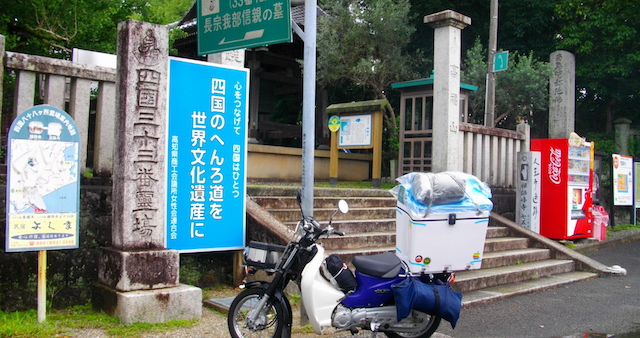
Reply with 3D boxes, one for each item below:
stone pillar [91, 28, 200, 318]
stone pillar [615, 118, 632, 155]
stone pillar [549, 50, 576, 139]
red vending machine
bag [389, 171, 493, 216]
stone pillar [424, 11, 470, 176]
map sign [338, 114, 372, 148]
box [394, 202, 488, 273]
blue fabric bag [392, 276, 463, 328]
[{"bbox_3d":[-1.603,0.003,5.580,0.730,2.720,0.740,1,0,-40],"label":"stone pillar"},{"bbox_3d":[7.813,-0.540,15.205,0.370,1.600,0.370,1,0,-40],"label":"stone pillar"},{"bbox_3d":[5.423,-1.053,13.207,0.420,3.170,0.420,1,0,-40],"label":"stone pillar"},{"bbox_3d":[4.672,0.382,11.378,0.950,1.830,0.735,1,0,-37],"label":"red vending machine"},{"bbox_3d":[0.898,0.183,4.461,0.680,0.250,0.500,-2,9,-8],"label":"bag"},{"bbox_3d":[2.101,-1.093,9.627,0.510,2.820,0.510,1,0,-40],"label":"stone pillar"},{"bbox_3d":[0.576,-0.622,9.550,0.040,0.485,0.680,1,0,-40],"label":"map sign"},{"bbox_3d":[0.904,0.500,4.509,0.560,0.430,0.460,-2,9,-8],"label":"box"},{"bbox_3d":[0.796,0.977,4.380,0.500,0.355,0.210,1,0,-7],"label":"blue fabric bag"}]

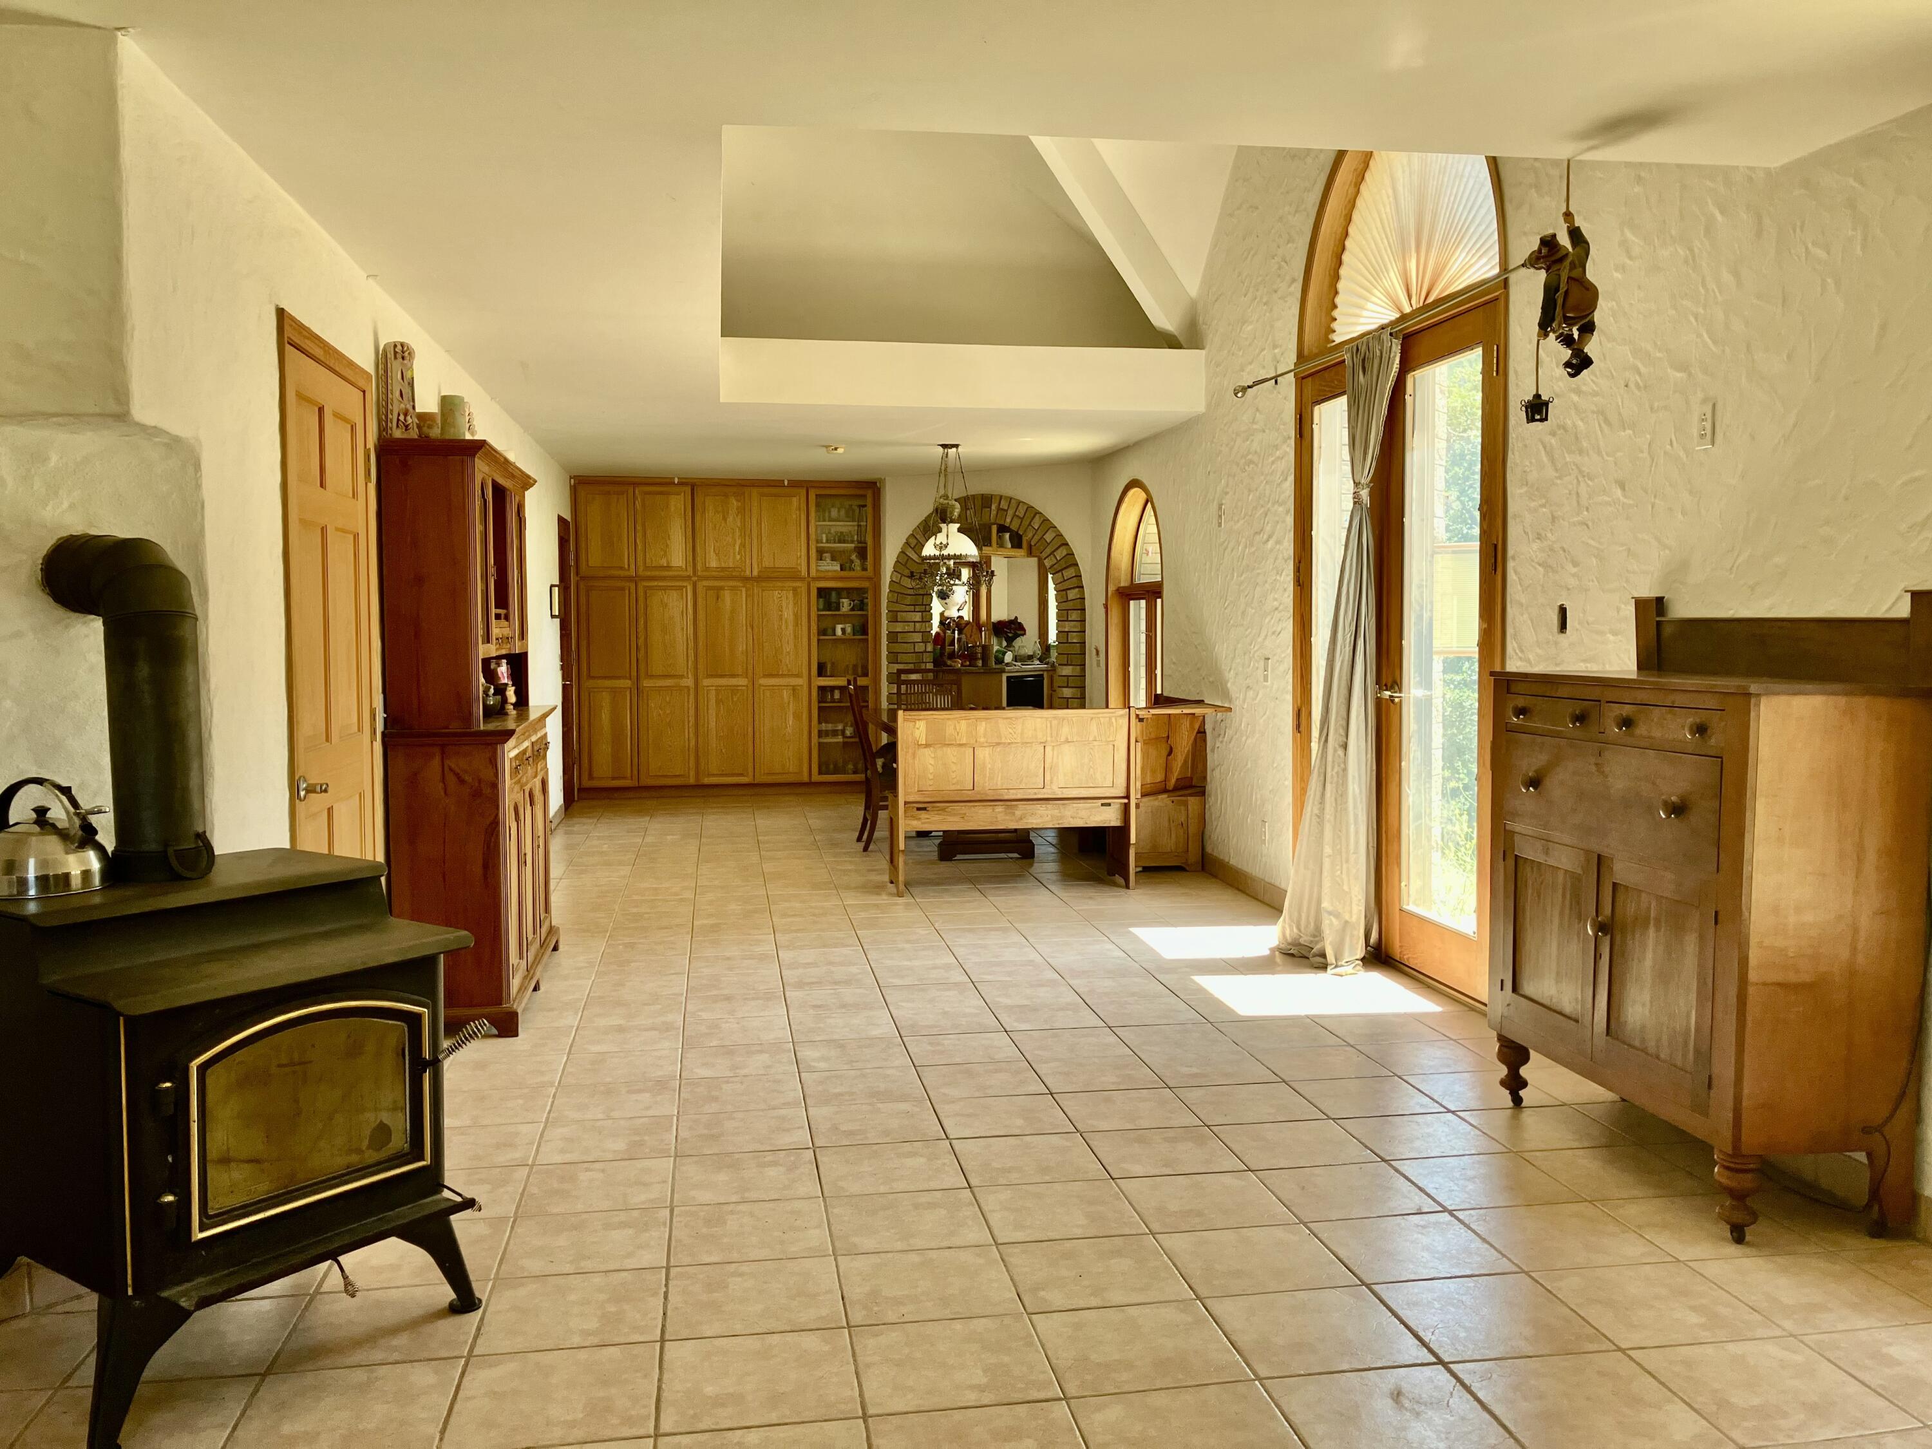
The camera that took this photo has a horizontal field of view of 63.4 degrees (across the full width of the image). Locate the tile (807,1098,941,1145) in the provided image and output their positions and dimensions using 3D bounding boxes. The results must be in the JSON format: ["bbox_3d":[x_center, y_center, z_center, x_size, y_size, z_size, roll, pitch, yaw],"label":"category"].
[{"bbox_3d":[-0.245,1.084,4.216,0.343,0.010,0.335,-1,4,-9],"label":"tile"}]

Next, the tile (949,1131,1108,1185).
[{"bbox_3d":[0.148,1.046,3.743,0.320,0.010,0.320,-1,4,-9],"label":"tile"}]

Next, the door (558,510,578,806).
[{"bbox_3d":[-2.840,-0.420,11.090,0.060,2.080,0.980,-1,4,-9],"label":"door"}]

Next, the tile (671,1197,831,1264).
[{"bbox_3d":[-0.468,1.104,3.391,0.332,0.011,0.326,-1,4,-9],"label":"tile"}]

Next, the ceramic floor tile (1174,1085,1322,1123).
[{"bbox_3d":[0.754,1.013,4.170,0.320,0.010,0.320,-1,4,-9],"label":"ceramic floor tile"}]

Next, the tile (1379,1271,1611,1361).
[{"bbox_3d":[0.988,1.125,2.959,0.332,0.011,0.326,-1,4,-9],"label":"tile"}]

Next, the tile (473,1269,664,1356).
[{"bbox_3d":[-0.744,1.120,2.977,0.332,0.014,0.324,-1,4,-9],"label":"tile"}]

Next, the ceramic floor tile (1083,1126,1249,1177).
[{"bbox_3d":[0.502,1.096,3.992,0.343,0.010,0.335,-1,4,-9],"label":"ceramic floor tile"}]

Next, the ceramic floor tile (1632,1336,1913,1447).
[{"bbox_3d":[1.375,1.142,2.679,0.332,0.011,0.326,-1,4,-9],"label":"ceramic floor tile"}]

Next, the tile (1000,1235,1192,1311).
[{"bbox_3d":[0.267,1.146,3.263,0.343,0.010,0.335,-1,4,-9],"label":"tile"}]

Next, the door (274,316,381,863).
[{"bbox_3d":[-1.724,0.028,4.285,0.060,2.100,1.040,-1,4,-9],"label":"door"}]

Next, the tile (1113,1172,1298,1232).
[{"bbox_3d":[0.537,1.077,3.519,0.332,0.014,0.324,-1,4,-9],"label":"tile"}]

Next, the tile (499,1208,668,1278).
[{"bbox_3d":[-0.797,1.099,3.302,0.332,0.014,0.324,-1,4,-9],"label":"tile"}]

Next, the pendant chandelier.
[{"bbox_3d":[-0.051,-1.185,9.202,0.433,0.916,0.433,-1,4,-9],"label":"pendant chandelier"}]

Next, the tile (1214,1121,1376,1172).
[{"bbox_3d":[0.849,1.090,4.049,0.343,0.010,0.335,-1,4,-9],"label":"tile"}]

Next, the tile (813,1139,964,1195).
[{"bbox_3d":[-0.181,1.052,3.691,0.320,0.010,0.320,-1,4,-9],"label":"tile"}]

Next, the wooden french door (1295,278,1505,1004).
[{"bbox_3d":[1.625,-0.269,5.938,0.110,2.339,1.842,-1,4,-8],"label":"wooden french door"}]

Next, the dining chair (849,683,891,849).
[{"bbox_3d":[-0.407,0.214,9.094,0.550,0.980,0.460,-1,4,-9],"label":"dining chair"}]

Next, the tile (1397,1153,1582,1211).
[{"bbox_3d":[1.204,1.065,3.628,0.332,0.014,0.324,-1,4,-9],"label":"tile"}]

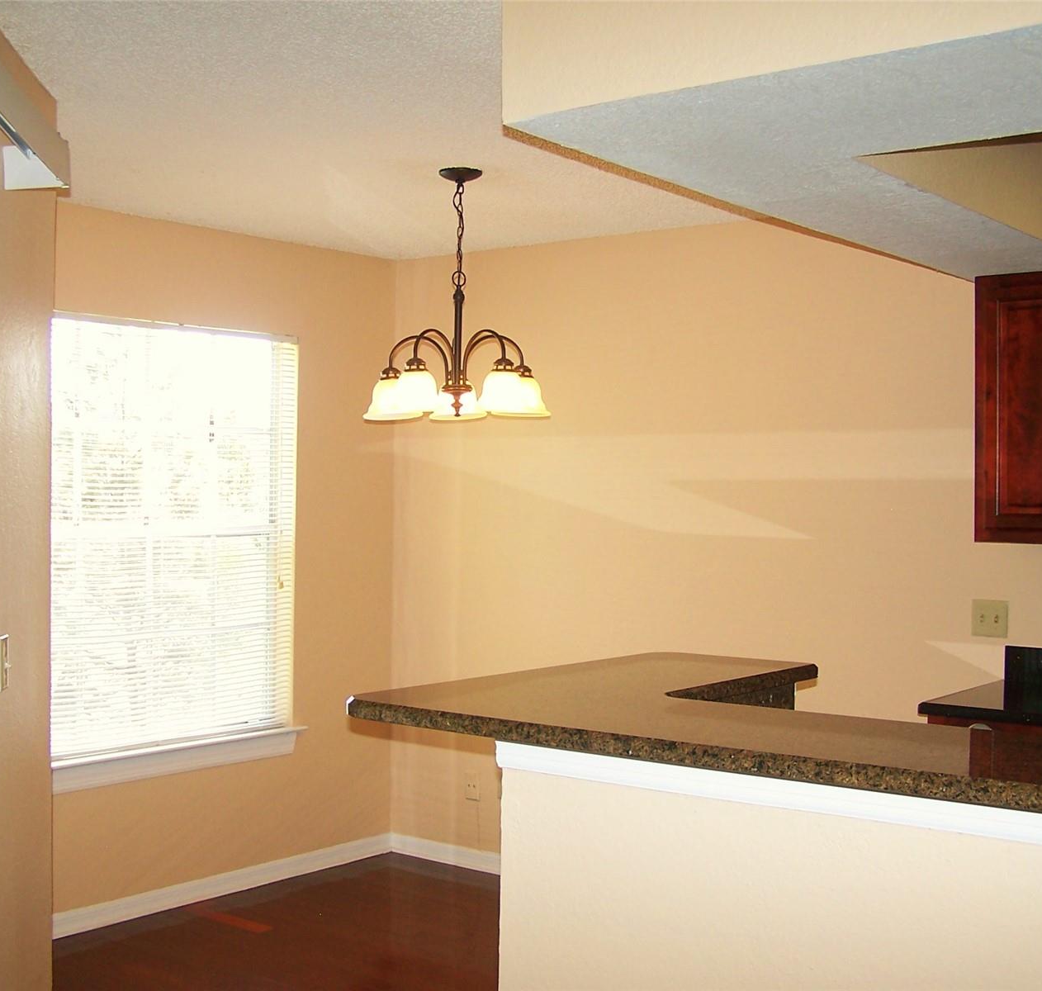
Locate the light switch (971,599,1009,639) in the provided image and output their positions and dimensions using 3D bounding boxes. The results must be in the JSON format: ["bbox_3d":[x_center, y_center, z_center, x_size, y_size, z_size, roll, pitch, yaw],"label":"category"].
[{"bbox_3d":[1.439,0.379,4.456,0.115,0.115,0.014,0,0,38],"label":"light switch"}]

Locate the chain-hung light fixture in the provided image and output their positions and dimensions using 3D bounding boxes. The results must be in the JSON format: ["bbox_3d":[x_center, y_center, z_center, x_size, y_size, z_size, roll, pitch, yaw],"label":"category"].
[{"bbox_3d":[-0.187,-0.608,4.389,0.585,0.735,0.580,0,0,0],"label":"chain-hung light fixture"}]

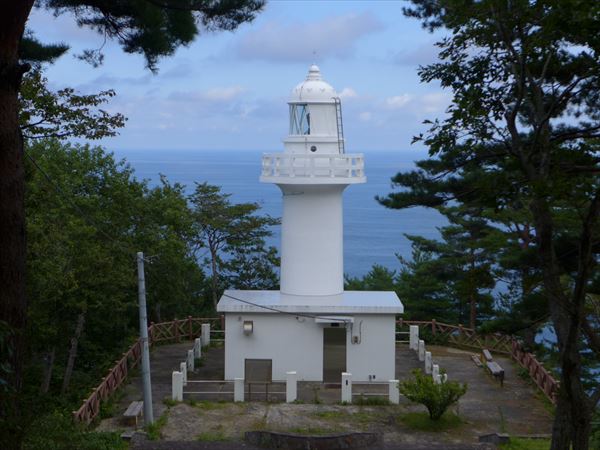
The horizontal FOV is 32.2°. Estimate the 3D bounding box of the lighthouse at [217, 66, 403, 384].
[{"bbox_3d":[0.450,-0.283,39.968,6.682,11.643,5.879,0,4,0],"label":"lighthouse"}]

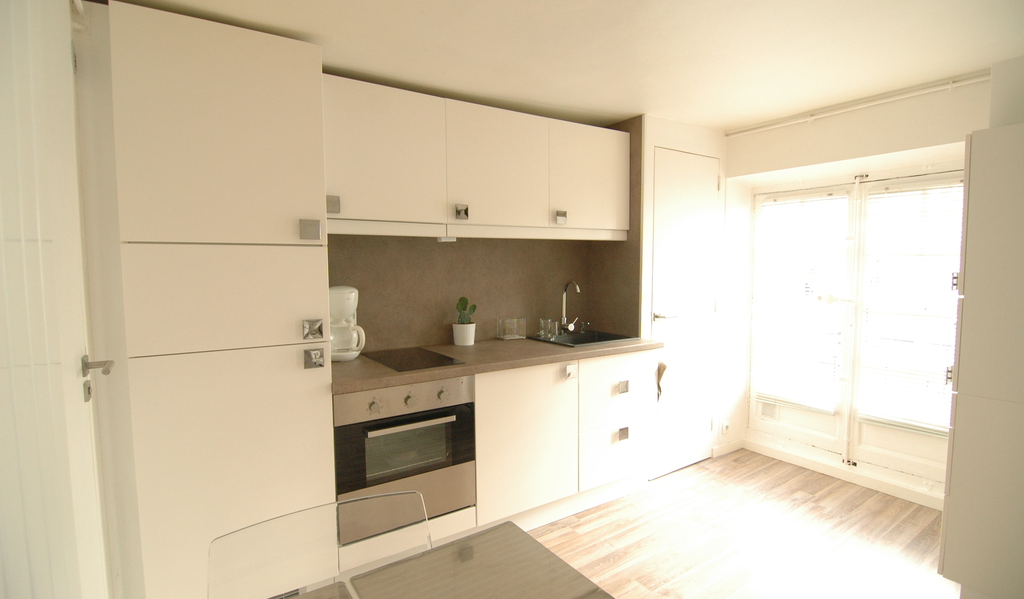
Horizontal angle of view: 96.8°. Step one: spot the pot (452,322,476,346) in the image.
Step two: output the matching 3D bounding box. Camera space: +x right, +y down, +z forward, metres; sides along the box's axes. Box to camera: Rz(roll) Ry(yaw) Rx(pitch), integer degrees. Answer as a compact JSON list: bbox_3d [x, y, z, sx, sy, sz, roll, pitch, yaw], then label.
[{"bbox_3d":[-0.277,0.197,2.636,0.128,0.125,0.128,0,4,0],"label":"pot"}]

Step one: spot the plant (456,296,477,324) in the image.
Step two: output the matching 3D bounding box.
[{"bbox_3d":[-0.265,0.065,2.635,0.112,0.155,0.075,-3,5,-31],"label":"plant"}]

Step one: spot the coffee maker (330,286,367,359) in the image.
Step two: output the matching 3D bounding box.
[{"bbox_3d":[-0.843,0.114,2.248,0.195,0.351,0.210,-4,5,-41],"label":"coffee maker"}]

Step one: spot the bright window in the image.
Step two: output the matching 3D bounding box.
[{"bbox_3d":[2.099,0.038,2.828,0.100,1.500,1.160,-3,5,-38],"label":"bright window"}]

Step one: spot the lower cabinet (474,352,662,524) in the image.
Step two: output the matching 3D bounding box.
[{"bbox_3d":[0.201,0.690,2.647,1.210,0.790,0.600,-3,5,-31],"label":"lower cabinet"}]

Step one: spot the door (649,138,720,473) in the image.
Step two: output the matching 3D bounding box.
[{"bbox_3d":[1.113,0.097,2.951,0.625,2.047,0.045,-3,5,-31],"label":"door"}]

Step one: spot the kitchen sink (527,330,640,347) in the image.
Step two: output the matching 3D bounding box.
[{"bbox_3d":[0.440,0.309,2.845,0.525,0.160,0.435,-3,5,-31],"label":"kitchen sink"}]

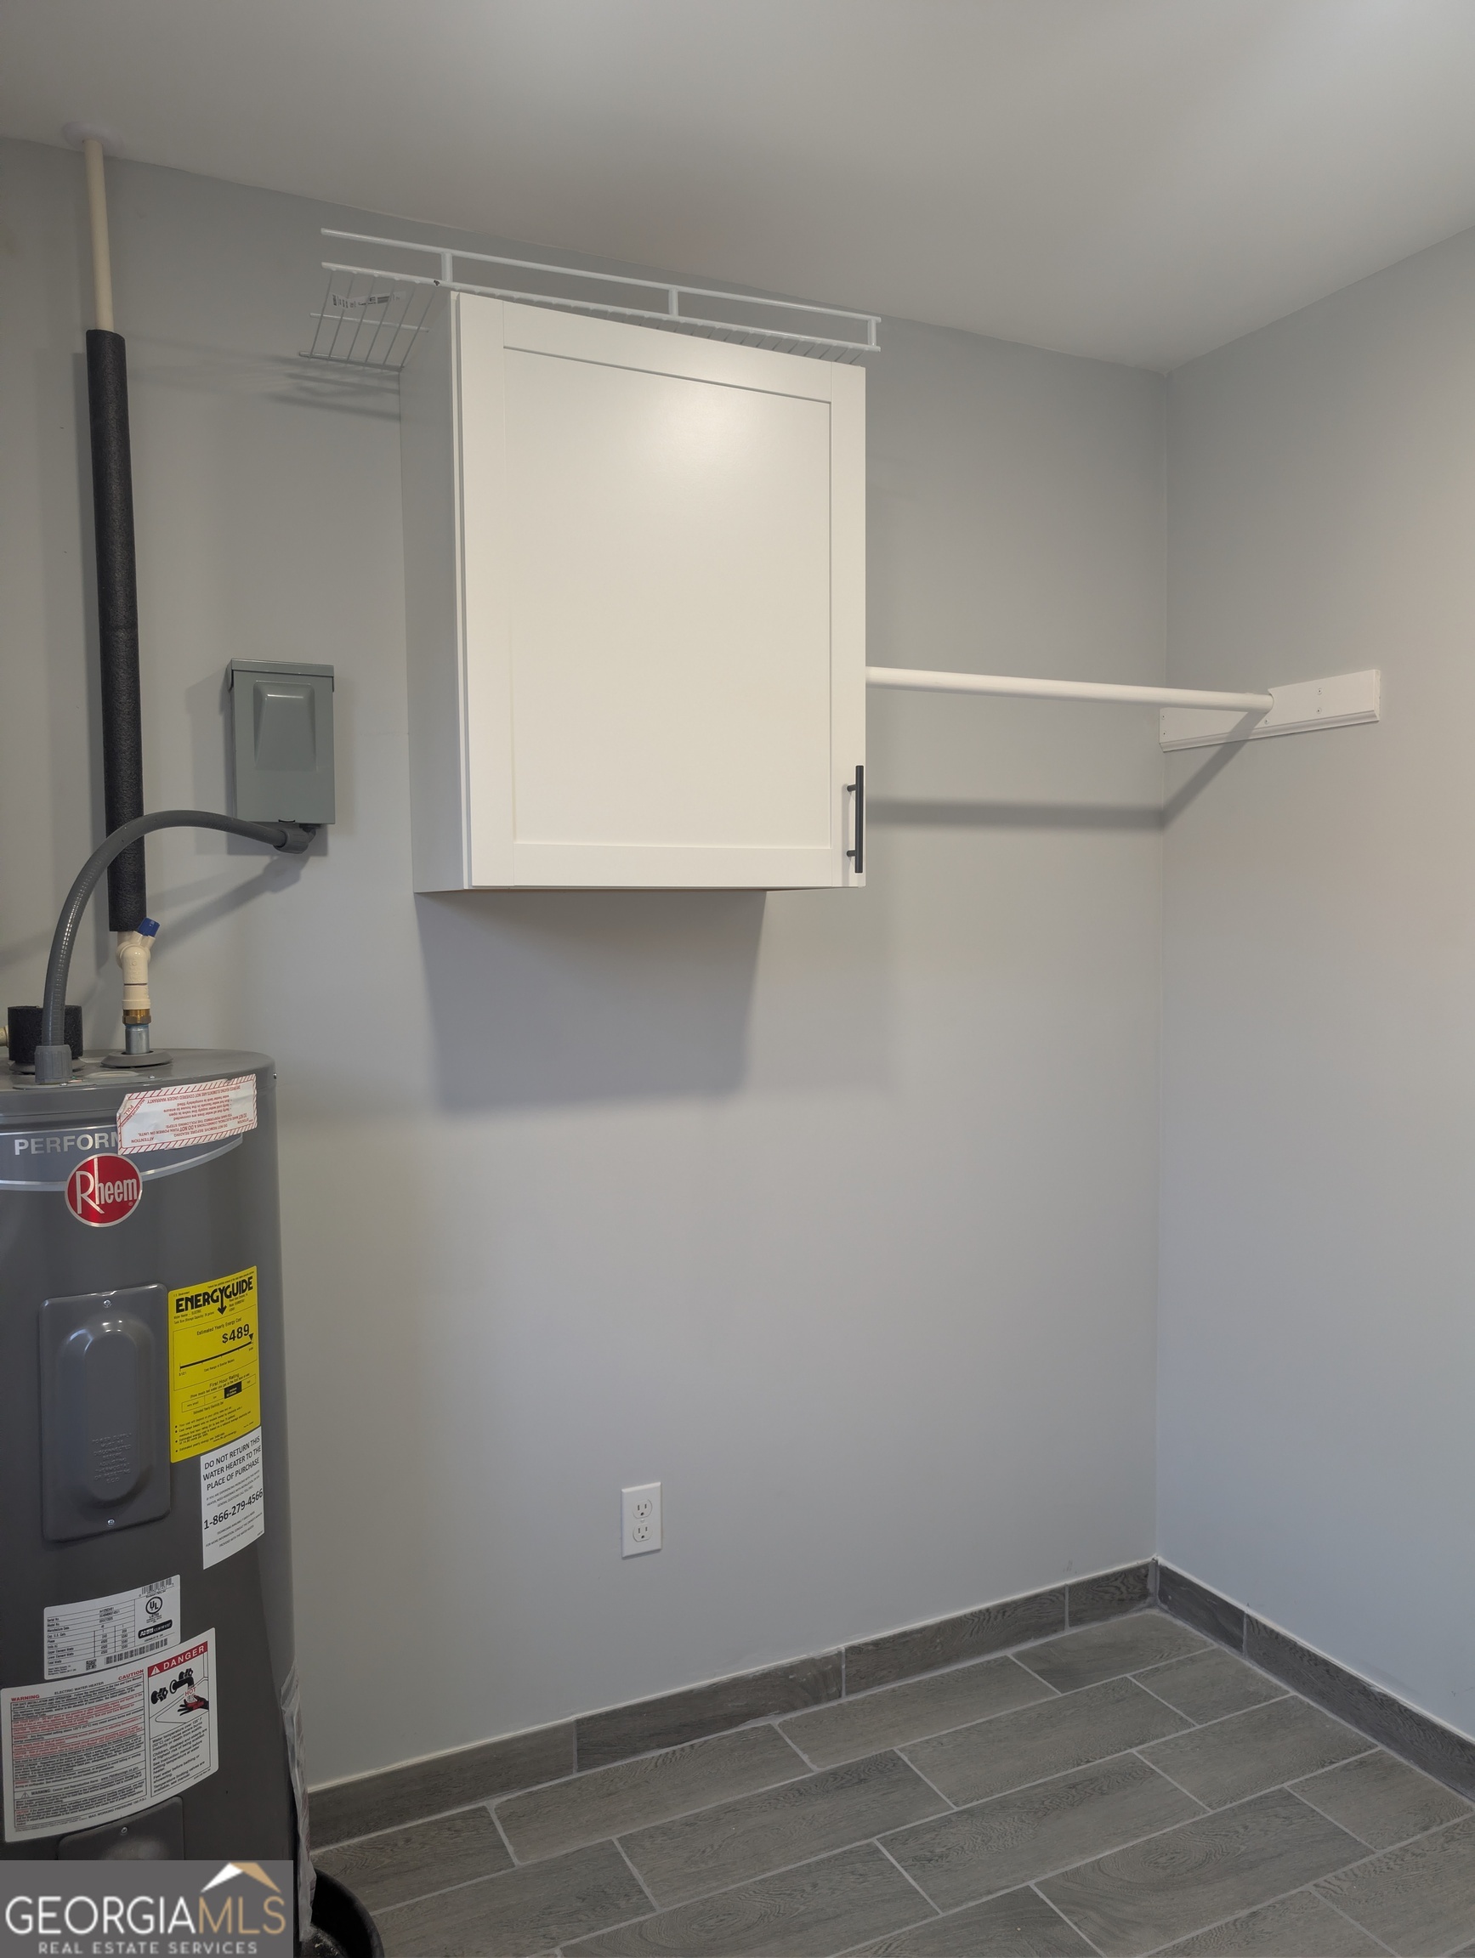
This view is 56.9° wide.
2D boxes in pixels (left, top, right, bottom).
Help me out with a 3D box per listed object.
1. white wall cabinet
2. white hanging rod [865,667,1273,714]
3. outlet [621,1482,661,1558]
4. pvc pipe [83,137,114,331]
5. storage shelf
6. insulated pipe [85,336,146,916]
[{"bbox_3d":[-0.147,-0.515,2.019,0.610,0.765,0.334,-2,4,-25],"label":"white wall cabinet"},{"bbox_3d":[0.558,-0.479,2.260,0.860,0.031,0.031,-2,4,-25],"label":"white hanging rod"},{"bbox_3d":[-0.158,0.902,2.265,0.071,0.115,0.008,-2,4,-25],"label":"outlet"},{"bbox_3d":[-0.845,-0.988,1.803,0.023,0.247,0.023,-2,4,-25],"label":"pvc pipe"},{"bbox_3d":[-0.206,-0.915,1.944,0.767,0.050,0.308,-2,3,-21],"label":"storage shelf"},{"bbox_3d":[-0.836,-0.465,1.834,0.048,0.795,0.048,-2,4,-25],"label":"insulated pipe"}]

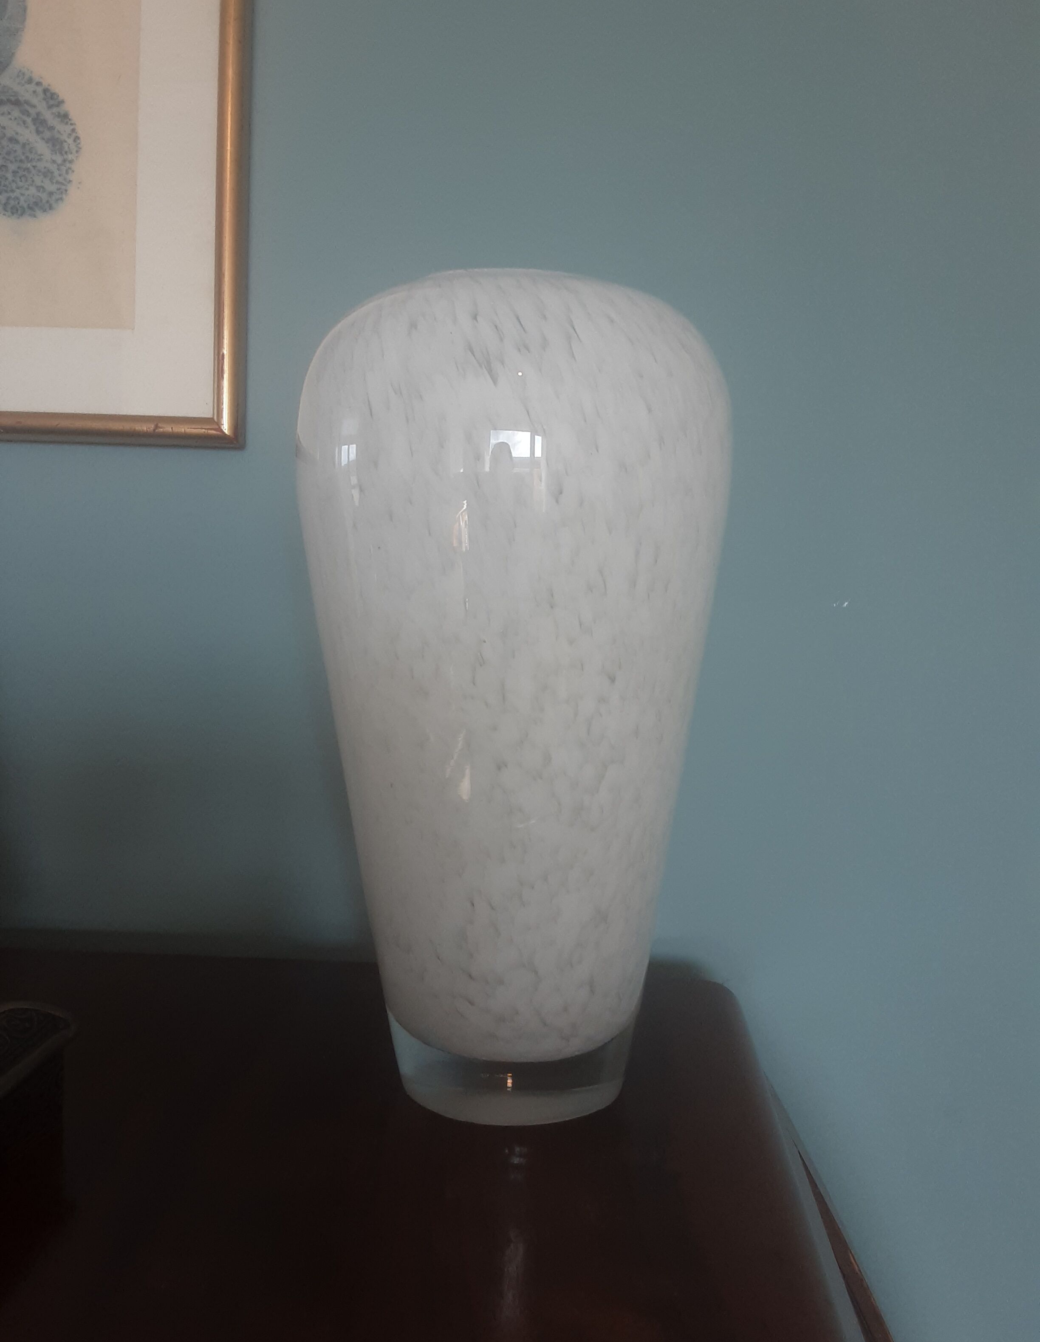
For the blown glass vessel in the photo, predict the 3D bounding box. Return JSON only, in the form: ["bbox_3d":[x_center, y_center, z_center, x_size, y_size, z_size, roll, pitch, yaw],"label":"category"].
[{"bbox_3d":[-0.004,0.009,0.507,0.193,0.355,0.193,1,1,0],"label":"blown glass vessel"}]

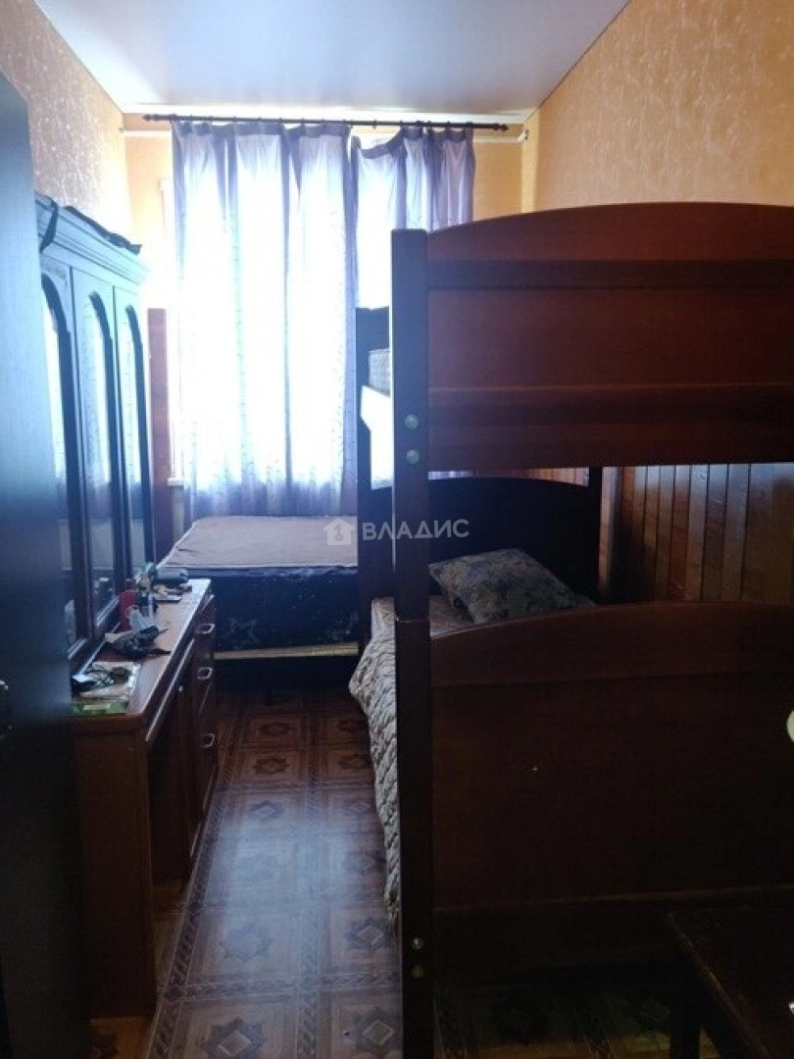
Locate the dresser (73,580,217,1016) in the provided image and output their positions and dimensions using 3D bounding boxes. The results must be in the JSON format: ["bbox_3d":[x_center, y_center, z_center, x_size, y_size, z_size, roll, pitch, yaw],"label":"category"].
[{"bbox_3d":[-0.881,0.689,2.365,0.490,0.780,1.220,-1,11,-6],"label":"dresser"}]

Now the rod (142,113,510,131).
[{"bbox_3d":[-0.357,-2.173,4.088,1.942,0.045,0.055,-1,11,-6],"label":"rod"}]

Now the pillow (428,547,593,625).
[{"bbox_3d":[0.420,0.215,2.926,0.480,0.130,0.400,-6,38,-20],"label":"pillow"}]

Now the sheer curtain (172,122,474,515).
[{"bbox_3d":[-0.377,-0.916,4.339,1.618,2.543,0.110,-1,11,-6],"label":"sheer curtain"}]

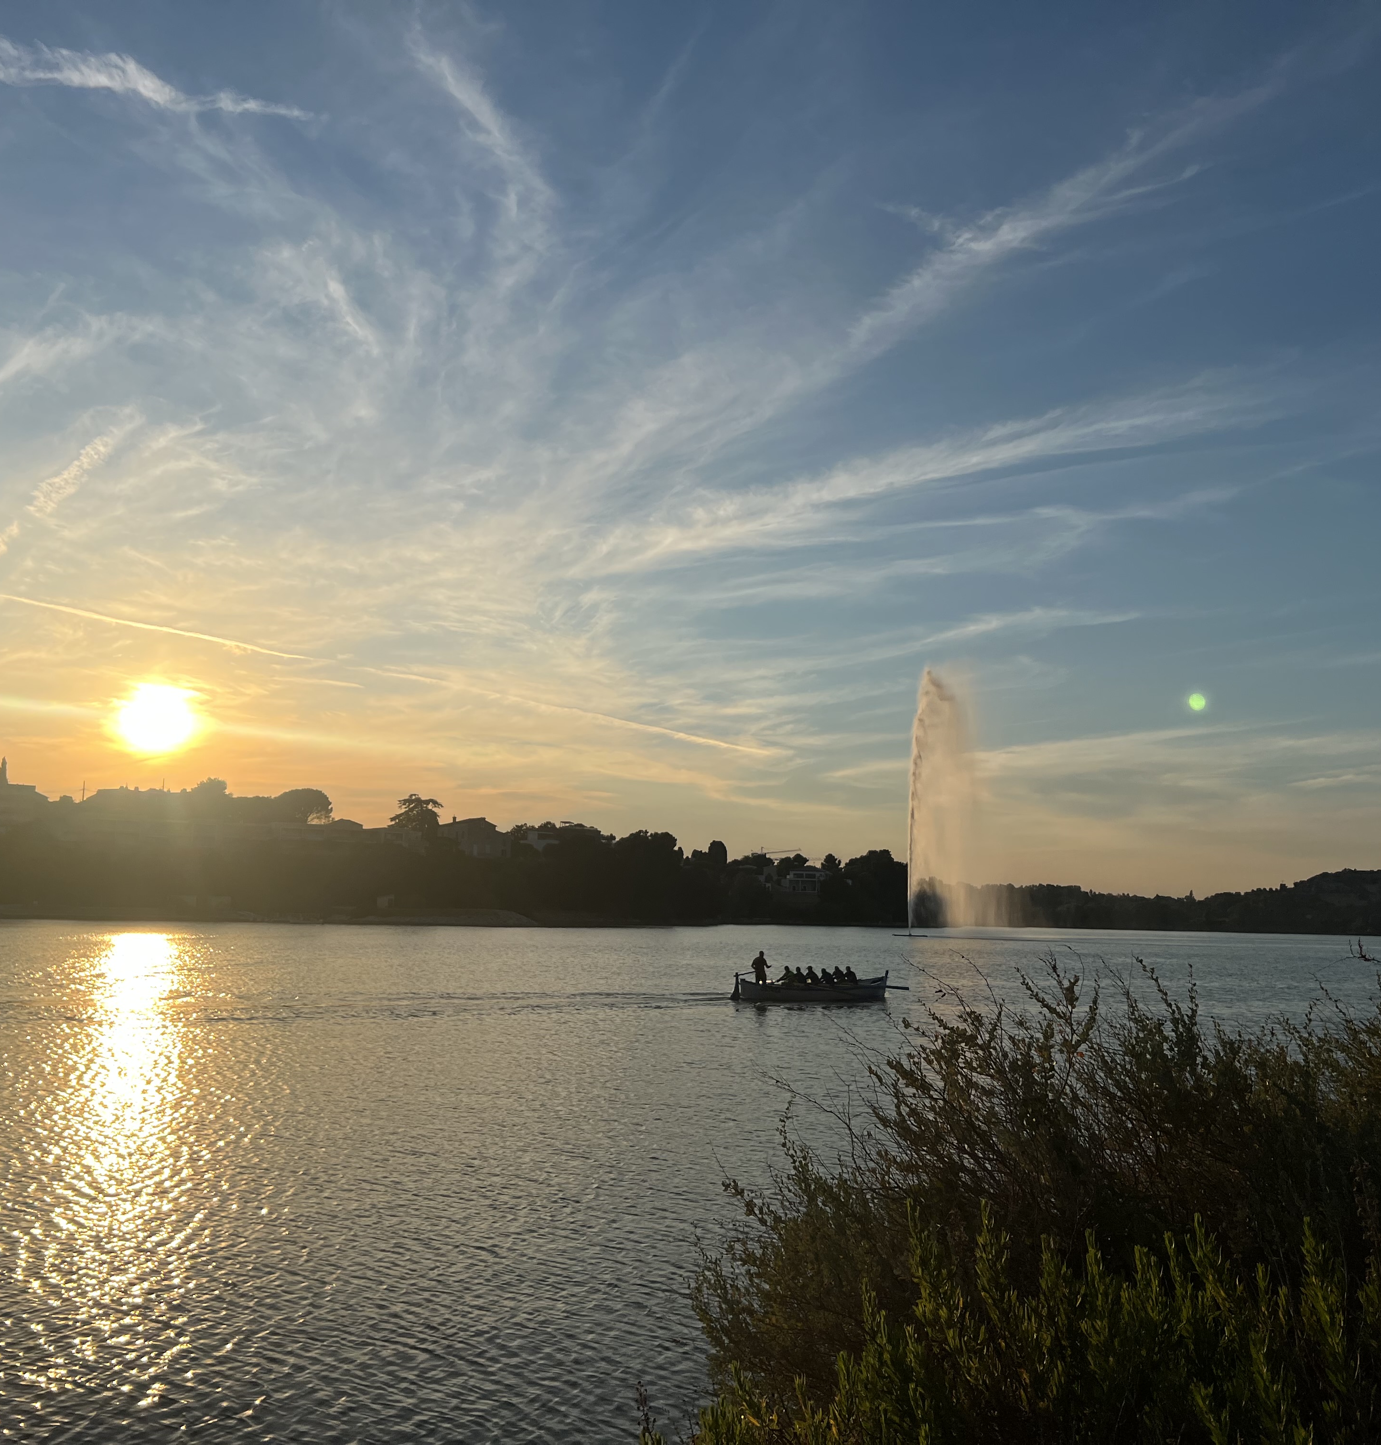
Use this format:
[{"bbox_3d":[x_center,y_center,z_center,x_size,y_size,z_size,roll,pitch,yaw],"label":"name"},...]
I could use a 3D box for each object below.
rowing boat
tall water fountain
[{"bbox_3d":[5.210,11.500,63.000,6.850,1.380,1.900,0,-7,5],"label":"rowing boat"},{"bbox_3d":[47.181,14.379,270.000,13.200,48.300,11.500,1,-7,0],"label":"tall water fountain"}]

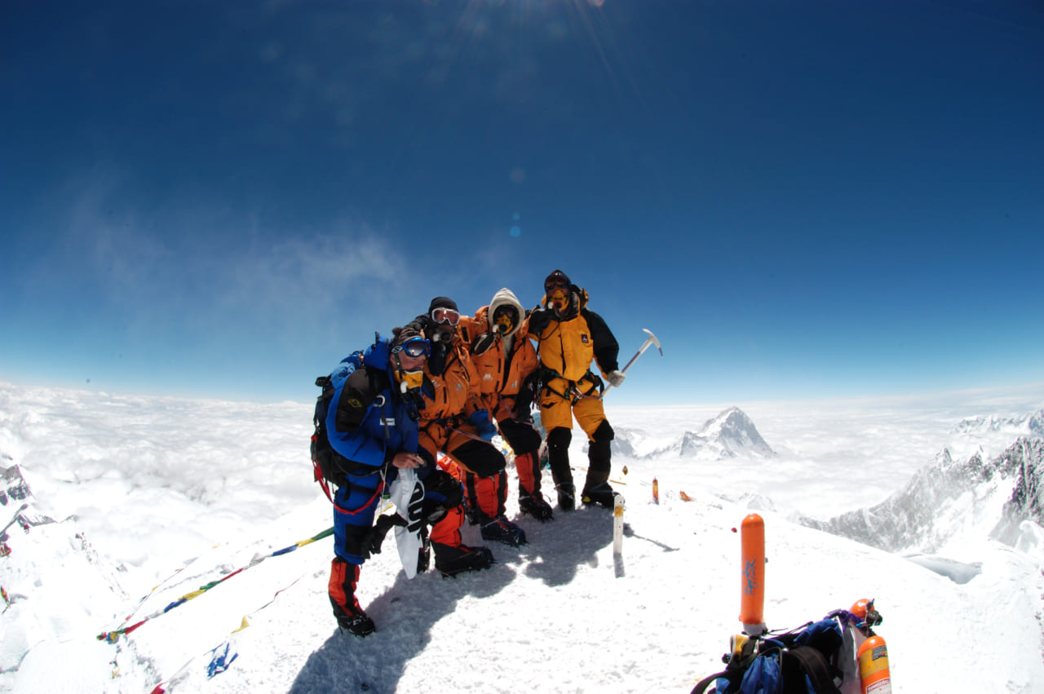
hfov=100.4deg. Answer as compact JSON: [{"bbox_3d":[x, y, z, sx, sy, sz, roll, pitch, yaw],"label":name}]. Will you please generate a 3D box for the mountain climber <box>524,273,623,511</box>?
[{"bbox_3d":[0.390,0.308,3.220,0.720,1.770,0.500,-1,-6,7],"label":"mountain climber"}]

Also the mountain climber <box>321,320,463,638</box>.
[{"bbox_3d":[-0.680,0.700,2.360,0.760,1.620,0.660,-4,-7,38],"label":"mountain climber"}]

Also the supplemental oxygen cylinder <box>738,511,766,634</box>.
[{"bbox_3d":[1.060,1.044,2.000,0.106,0.550,0.106,0,-6,17],"label":"supplemental oxygen cylinder"}]

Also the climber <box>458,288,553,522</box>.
[{"bbox_3d":[-0.101,0.387,3.080,0.620,1.660,0.580,1,-6,-12],"label":"climber"}]

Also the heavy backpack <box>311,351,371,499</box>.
[{"bbox_3d":[-0.994,0.438,2.480,0.280,0.700,0.340,14,2,39],"label":"heavy backpack"}]

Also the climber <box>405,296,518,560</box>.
[{"bbox_3d":[-0.363,0.485,2.780,0.660,1.640,0.660,2,-6,-23],"label":"climber"}]

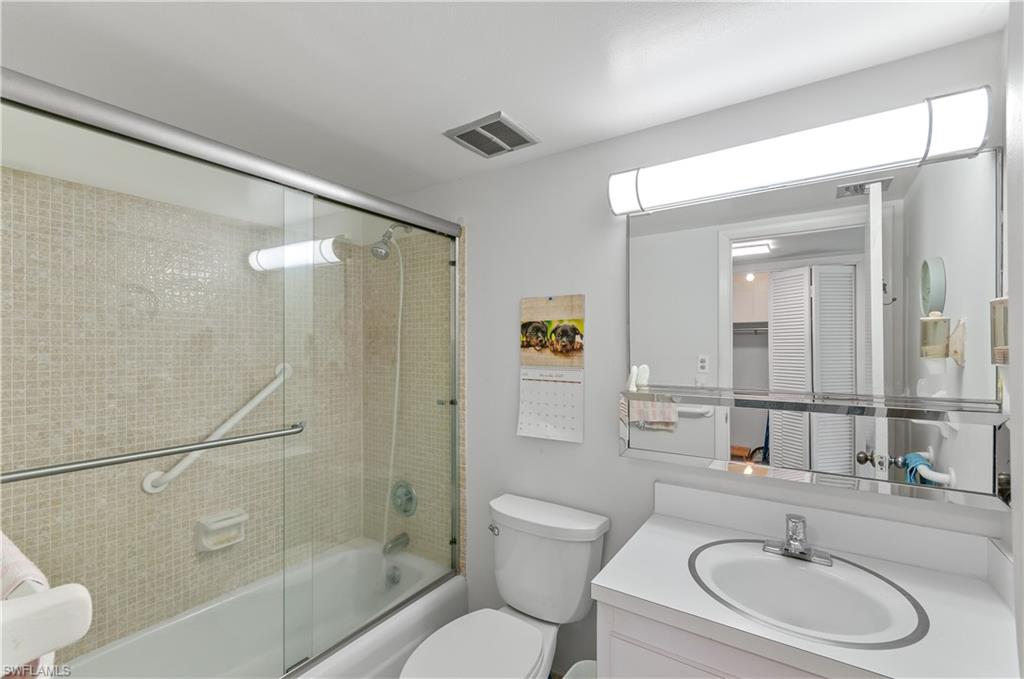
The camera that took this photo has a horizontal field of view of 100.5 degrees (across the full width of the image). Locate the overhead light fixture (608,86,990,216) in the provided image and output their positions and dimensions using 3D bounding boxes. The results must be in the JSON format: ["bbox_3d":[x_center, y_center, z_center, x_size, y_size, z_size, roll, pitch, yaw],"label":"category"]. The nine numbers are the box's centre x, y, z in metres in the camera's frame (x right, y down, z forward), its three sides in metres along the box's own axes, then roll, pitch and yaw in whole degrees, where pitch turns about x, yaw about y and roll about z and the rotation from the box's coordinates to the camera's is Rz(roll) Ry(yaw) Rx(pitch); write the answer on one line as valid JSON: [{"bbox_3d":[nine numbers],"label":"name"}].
[{"bbox_3d":[0.770,-0.556,1.314,0.950,0.185,0.112,-1,-1,33],"label":"overhead light fixture"}]

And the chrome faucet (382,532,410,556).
[{"bbox_3d":[-0.595,1.058,2.191,0.064,0.075,0.130,-1,-1,33],"label":"chrome faucet"}]

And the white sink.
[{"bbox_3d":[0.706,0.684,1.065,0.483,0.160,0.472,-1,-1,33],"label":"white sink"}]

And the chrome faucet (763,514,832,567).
[{"bbox_3d":[0.768,0.546,1.149,0.156,0.114,0.150,-1,-1,33],"label":"chrome faucet"}]

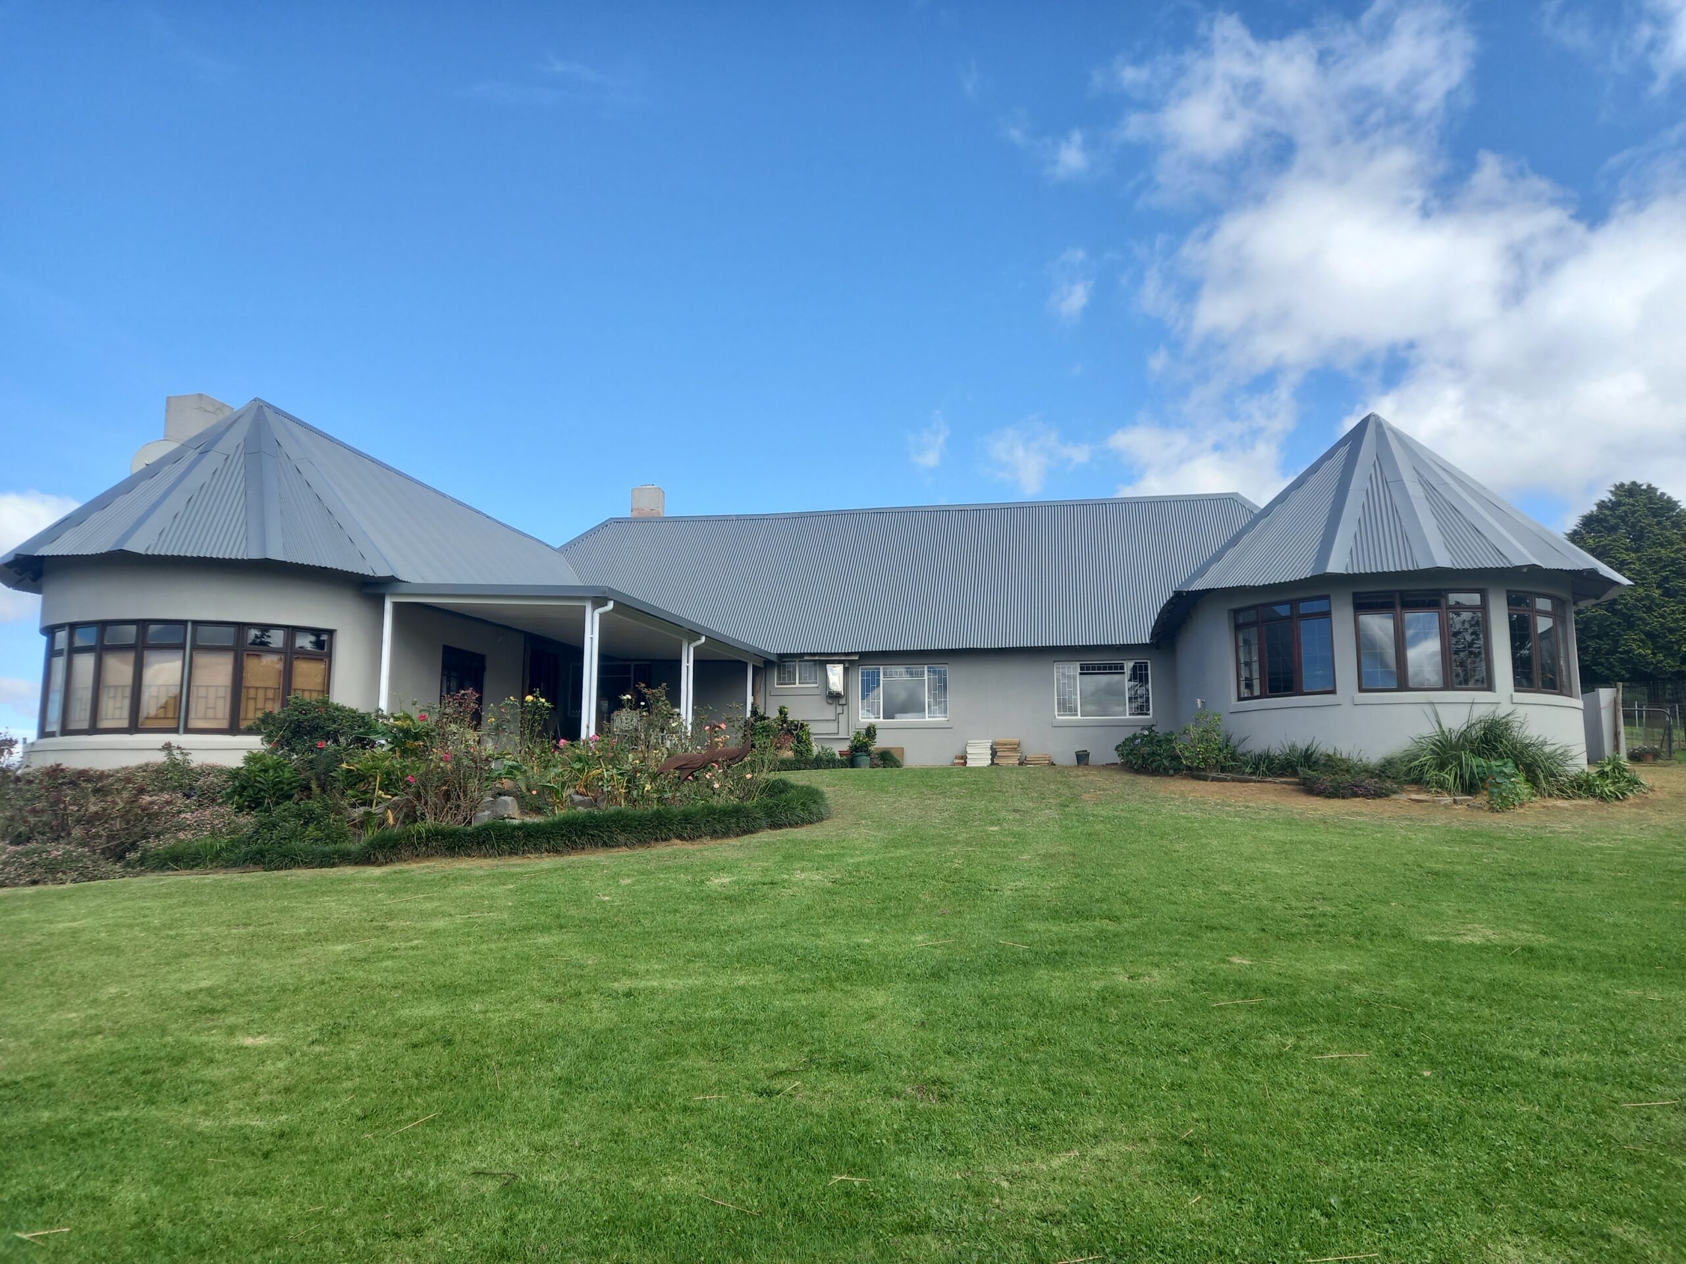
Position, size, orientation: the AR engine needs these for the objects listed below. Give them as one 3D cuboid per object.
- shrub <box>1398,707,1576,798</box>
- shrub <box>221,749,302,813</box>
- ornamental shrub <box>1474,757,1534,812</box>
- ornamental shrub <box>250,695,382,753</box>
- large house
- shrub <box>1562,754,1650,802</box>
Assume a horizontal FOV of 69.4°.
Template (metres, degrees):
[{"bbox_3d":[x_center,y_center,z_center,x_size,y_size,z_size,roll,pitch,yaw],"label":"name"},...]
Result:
[{"bbox_3d":[8.719,1.633,16.500,2.050,1.160,1.550,-1,-8,11],"label":"shrub"},{"bbox_3d":[-6.473,1.685,13.600,0.850,0.750,0.800,4,-9,-25],"label":"shrub"},{"bbox_3d":[8.409,1.937,15.500,0.700,0.720,0.700,-4,-9,28],"label":"ornamental shrub"},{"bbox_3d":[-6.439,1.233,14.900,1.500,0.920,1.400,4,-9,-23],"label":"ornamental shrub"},{"bbox_3d":[0.435,-0.831,24.613,25.350,8.050,20.300,-1,-8,11],"label":"large house"},{"bbox_3d":[10.406,1.984,16.600,1.050,0.650,0.950,-5,-10,32],"label":"shrub"}]

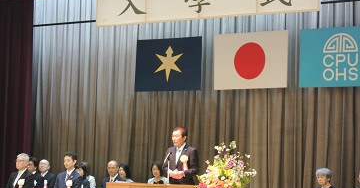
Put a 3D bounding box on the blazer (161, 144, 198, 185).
[{"bbox_3d":[-0.009,0.986,13.152,0.500,0.720,0.360,-1,-4,32],"label":"blazer"}]

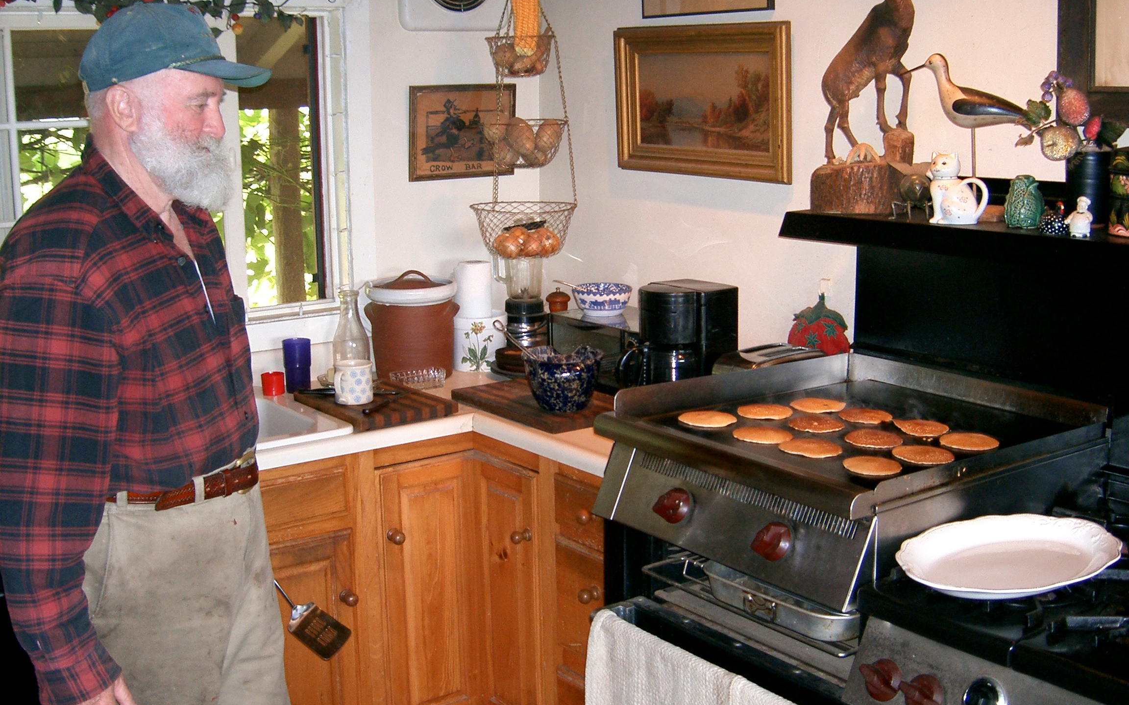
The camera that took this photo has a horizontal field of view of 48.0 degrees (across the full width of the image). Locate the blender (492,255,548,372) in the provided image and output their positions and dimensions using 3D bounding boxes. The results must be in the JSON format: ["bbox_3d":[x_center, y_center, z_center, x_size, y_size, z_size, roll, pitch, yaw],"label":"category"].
[{"bbox_3d":[-0.111,-0.132,3.484,0.185,0.365,0.185,-1,11,-2],"label":"blender"}]

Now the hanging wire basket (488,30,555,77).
[{"bbox_3d":[-0.113,-0.760,3.250,0.178,0.112,0.178,0,12,0],"label":"hanging wire basket"}]

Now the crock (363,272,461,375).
[{"bbox_3d":[-0.410,-0.082,3.439,0.261,0.287,0.252,-2,11,-7],"label":"crock"}]

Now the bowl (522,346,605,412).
[{"bbox_3d":[0.001,0.065,2.871,0.178,0.127,0.178,0,12,0],"label":"bowl"}]

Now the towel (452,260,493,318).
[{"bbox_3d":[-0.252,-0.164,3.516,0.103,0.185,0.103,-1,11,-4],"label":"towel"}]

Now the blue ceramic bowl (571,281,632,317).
[{"bbox_3d":[0.095,-0.133,3.194,0.151,0.067,0.151,0,12,0],"label":"blue ceramic bowl"}]

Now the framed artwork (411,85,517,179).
[{"bbox_3d":[-0.282,-0.624,3.590,0.349,0.257,0.020,-9,14,-36],"label":"framed artwork"}]

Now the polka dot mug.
[{"bbox_3d":[-0.508,0.074,3.015,0.090,0.091,0.112,5,13,27],"label":"polka dot mug"}]

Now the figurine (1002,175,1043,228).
[{"bbox_3d":[0.822,-0.275,2.261,0.070,0.096,0.070,-10,15,-37],"label":"figurine"}]

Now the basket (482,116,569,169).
[{"bbox_3d":[-0.100,-0.536,3.250,0.215,0.123,0.215,-1,11,-2],"label":"basket"}]

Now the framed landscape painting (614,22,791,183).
[{"bbox_3d":[0.334,-0.608,3.073,0.045,0.357,0.590,-13,17,-37],"label":"framed landscape painting"}]

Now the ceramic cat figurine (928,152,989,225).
[{"bbox_3d":[0.720,-0.305,2.316,0.110,0.135,0.072,-3,12,-11],"label":"ceramic cat figurine"}]

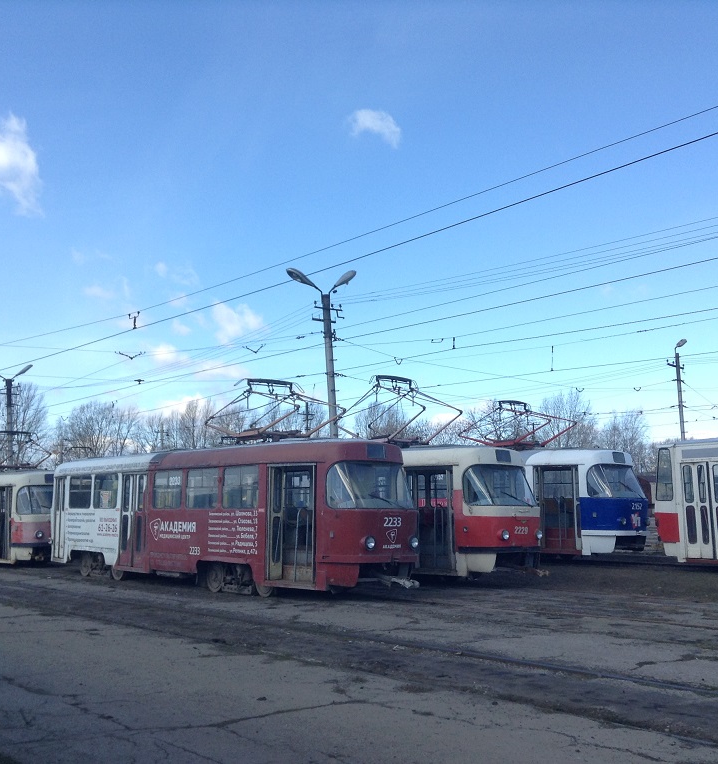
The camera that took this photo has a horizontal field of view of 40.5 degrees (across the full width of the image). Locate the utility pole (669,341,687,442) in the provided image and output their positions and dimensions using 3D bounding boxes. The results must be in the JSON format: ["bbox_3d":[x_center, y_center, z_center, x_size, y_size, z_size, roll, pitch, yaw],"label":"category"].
[{"bbox_3d":[15.452,2.486,46.489,1.750,9.090,0.450,5,-9,-42],"label":"utility pole"}]

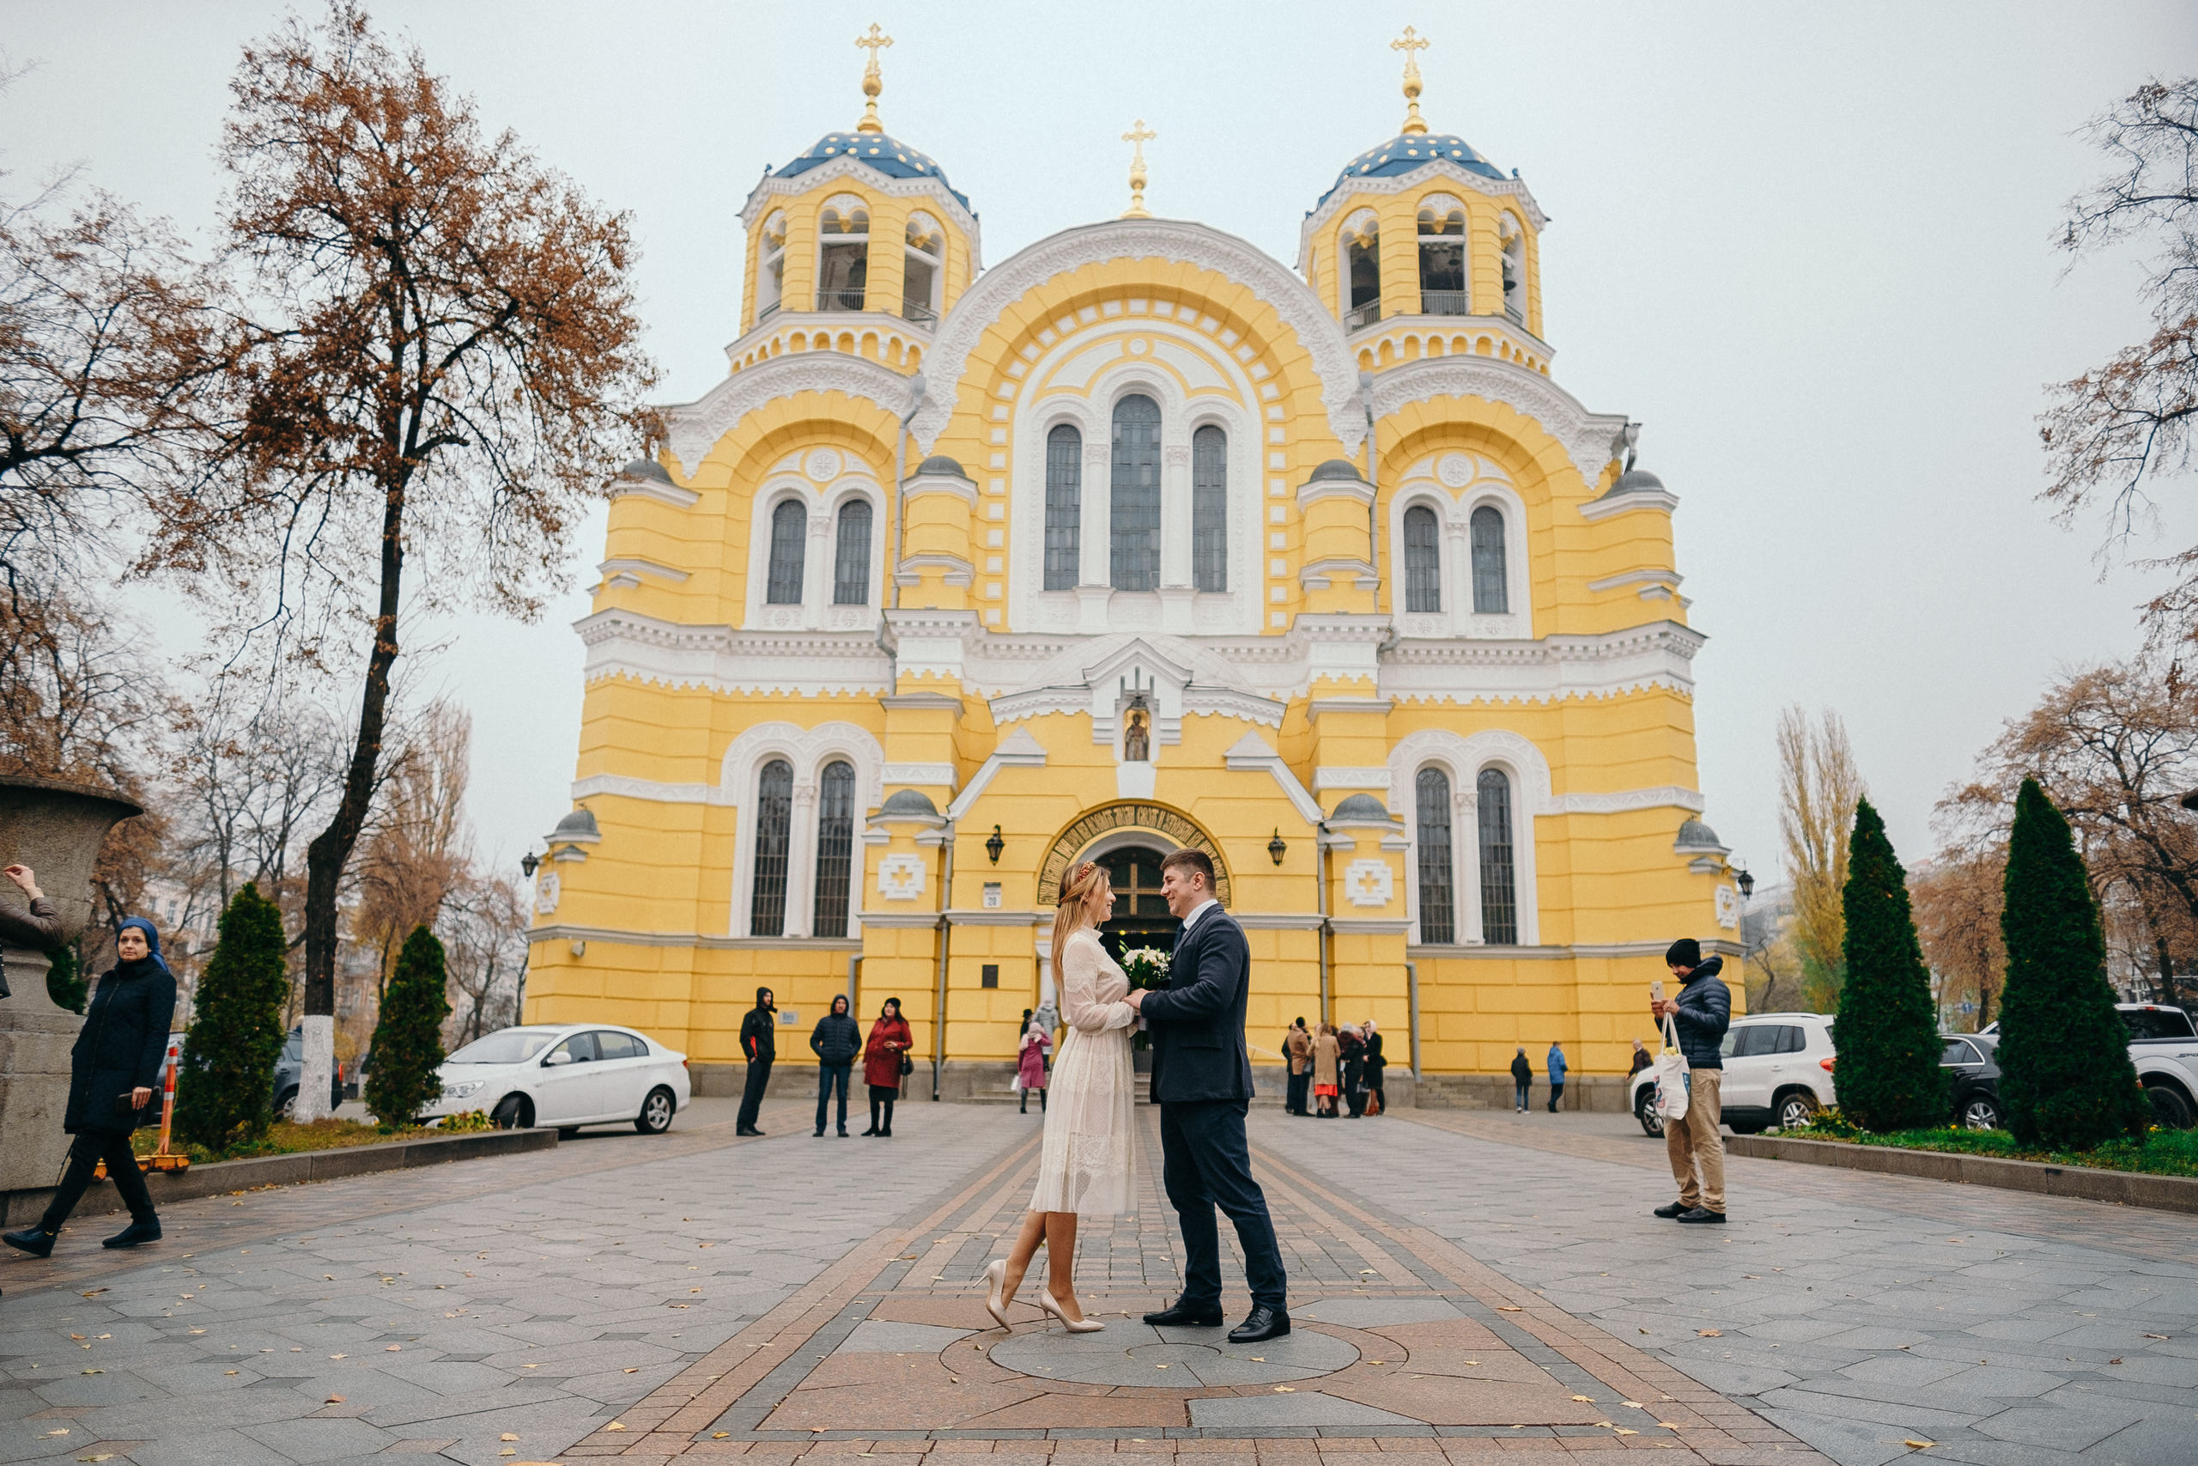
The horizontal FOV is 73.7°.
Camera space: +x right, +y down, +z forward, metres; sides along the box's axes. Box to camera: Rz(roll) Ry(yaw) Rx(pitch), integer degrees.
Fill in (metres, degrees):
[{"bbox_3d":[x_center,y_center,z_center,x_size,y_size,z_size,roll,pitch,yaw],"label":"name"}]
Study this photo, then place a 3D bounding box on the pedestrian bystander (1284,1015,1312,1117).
[{"bbox_3d":[3.673,6.085,26.777,0.420,1.759,0.520,13,-17,-43],"label":"pedestrian bystander"}]

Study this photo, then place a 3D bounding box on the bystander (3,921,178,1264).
[{"bbox_3d":[-4.978,1.730,7.302,0.500,1.620,0.780,-3,-13,15],"label":"bystander"}]

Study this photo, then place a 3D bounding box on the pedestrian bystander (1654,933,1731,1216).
[{"bbox_3d":[3.953,2.317,9.786,0.520,1.820,0.520,0,-13,6],"label":"pedestrian bystander"}]

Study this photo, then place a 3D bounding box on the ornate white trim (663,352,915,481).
[{"bbox_3d":[-7.666,-7.752,36.694,6.304,3.379,0.900,1,-13,1],"label":"ornate white trim"}]

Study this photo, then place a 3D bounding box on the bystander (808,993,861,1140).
[{"bbox_3d":[-3.338,4.233,18.752,0.620,1.740,0.360,2,-13,-7],"label":"bystander"}]

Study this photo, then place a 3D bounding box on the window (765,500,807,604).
[{"bbox_3d":[-7.921,-4.622,37.336,0.900,2.820,0.320,1,-12,1],"label":"window"}]

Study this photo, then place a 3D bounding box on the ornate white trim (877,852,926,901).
[{"bbox_3d":[-4.180,3.055,31.090,1.000,1.000,0.160,1,-12,1],"label":"ornate white trim"}]

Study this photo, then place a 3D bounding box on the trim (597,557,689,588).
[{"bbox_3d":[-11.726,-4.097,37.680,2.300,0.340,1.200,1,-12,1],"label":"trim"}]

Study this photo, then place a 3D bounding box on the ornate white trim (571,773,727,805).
[{"bbox_3d":[-11.440,1.413,36.453,3.700,0.520,1.500,1,-12,1],"label":"ornate white trim"}]

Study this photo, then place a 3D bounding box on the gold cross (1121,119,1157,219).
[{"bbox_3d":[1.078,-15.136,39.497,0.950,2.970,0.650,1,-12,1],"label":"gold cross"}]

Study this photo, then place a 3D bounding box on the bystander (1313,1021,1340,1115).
[{"bbox_3d":[4.084,6.044,26.287,0.520,1.660,0.400,1,-12,1],"label":"bystander"}]

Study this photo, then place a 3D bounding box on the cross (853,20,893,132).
[{"bbox_3d":[-6.595,-19.147,42.714,1.135,3.527,0.750,1,-13,1],"label":"cross"}]

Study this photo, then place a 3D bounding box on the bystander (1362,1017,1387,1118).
[{"bbox_3d":[5.117,6.232,27.324,0.420,1.720,0.500,5,-13,-16],"label":"bystander"}]

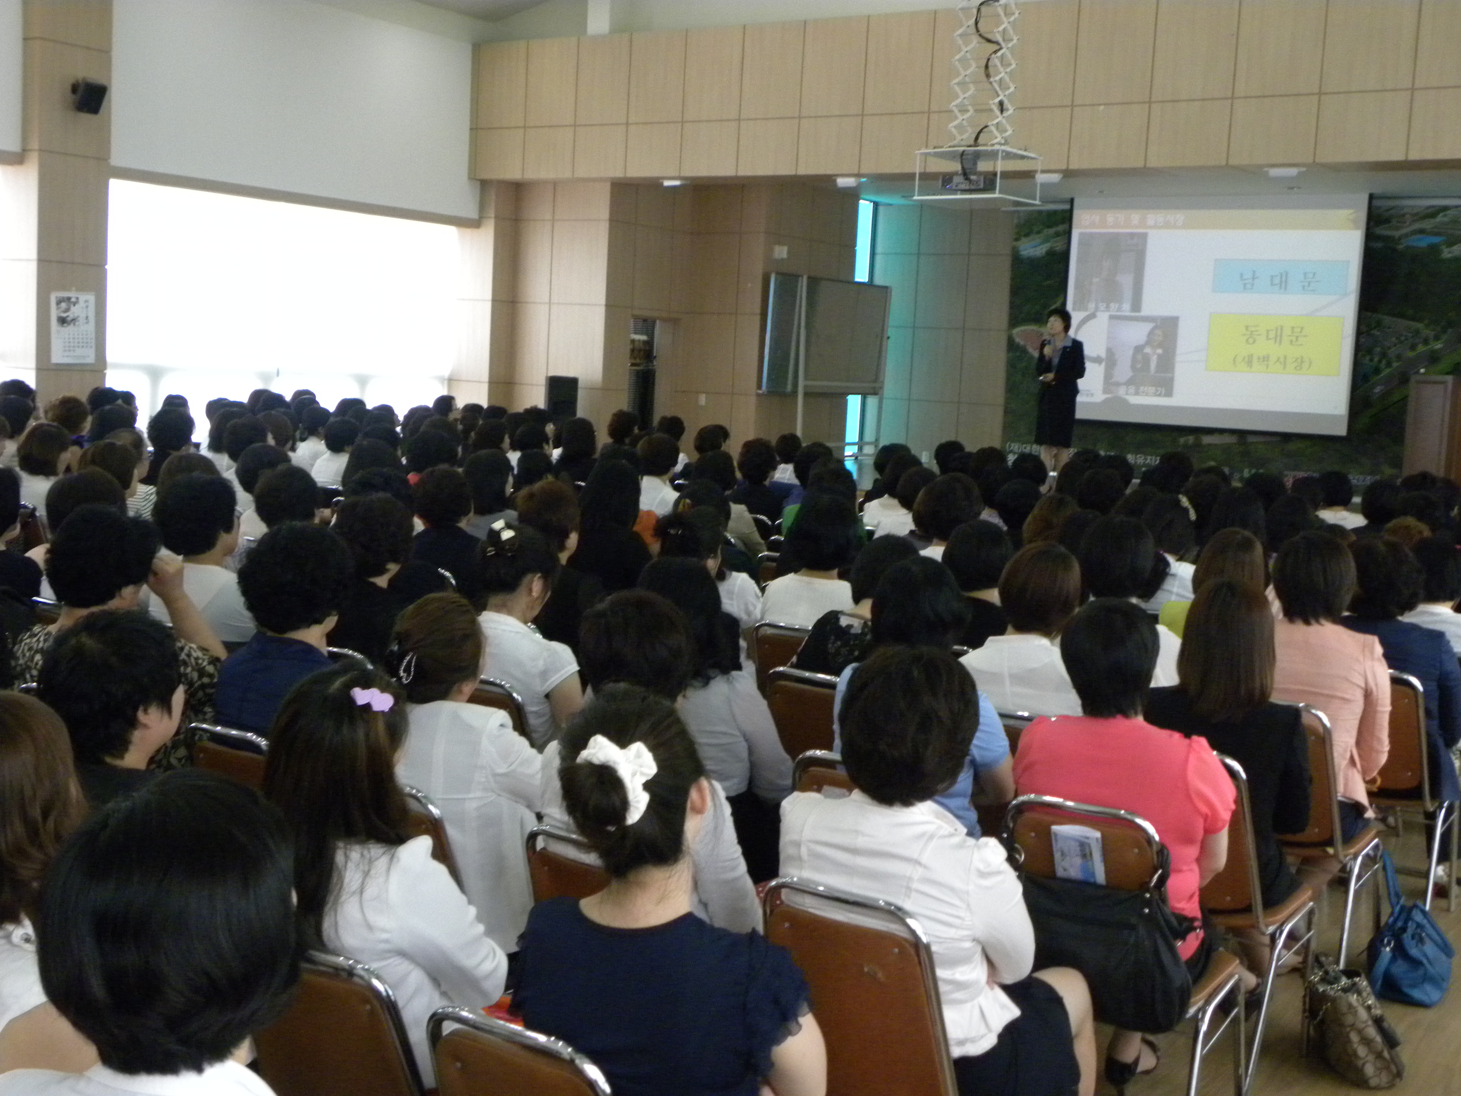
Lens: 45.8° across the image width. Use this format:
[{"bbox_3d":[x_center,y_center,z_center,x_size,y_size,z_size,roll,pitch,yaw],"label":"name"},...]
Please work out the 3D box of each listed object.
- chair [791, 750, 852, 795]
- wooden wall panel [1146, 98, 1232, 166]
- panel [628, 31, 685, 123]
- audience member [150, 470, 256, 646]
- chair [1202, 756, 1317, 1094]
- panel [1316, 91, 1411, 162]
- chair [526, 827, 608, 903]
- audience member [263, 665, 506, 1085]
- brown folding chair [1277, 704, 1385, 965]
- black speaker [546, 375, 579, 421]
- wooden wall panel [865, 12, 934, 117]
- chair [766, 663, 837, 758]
[{"bbox_3d":[0.398,0.890,4.112,0.430,0.865,0.540,8,8,37],"label":"chair"},{"bbox_3d":[3.863,-3.487,14.563,0.715,0.541,0.030,8,8,35],"label":"wooden wall panel"},{"bbox_3d":[-0.646,-4.162,15.313,0.607,0.791,0.030,7,7,33],"label":"panel"},{"bbox_3d":[-1.581,0.411,5.633,0.460,1.320,0.740,7,7,34],"label":"audience member"},{"bbox_3d":[1.219,0.899,4.473,0.440,0.890,0.580,7,7,35],"label":"chair"},{"bbox_3d":[4.422,-2.943,12.091,0.625,0.476,0.030,7,7,33],"label":"panel"},{"bbox_3d":[-0.120,0.944,3.345,0.430,0.865,0.540,8,8,38],"label":"chair"},{"bbox_3d":[-0.521,0.807,2.919,0.470,1.280,0.720,7,7,34],"label":"audience member"},{"bbox_3d":[1.665,0.849,5.179,0.440,0.890,0.580,7,7,34],"label":"brown folding chair"},{"bbox_3d":[-1.618,-1.371,16.525,0.290,0.520,0.270,2,6,-12],"label":"black speaker"},{"bbox_3d":[1.368,-3.917,14.015,0.607,0.791,0.030,7,7,33],"label":"wooden wall panel"},{"bbox_3d":[0.356,0.777,5.199,0.440,0.890,0.580,7,7,34],"label":"chair"}]

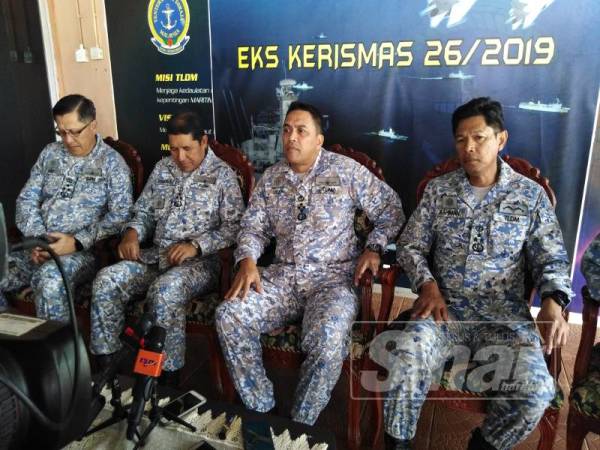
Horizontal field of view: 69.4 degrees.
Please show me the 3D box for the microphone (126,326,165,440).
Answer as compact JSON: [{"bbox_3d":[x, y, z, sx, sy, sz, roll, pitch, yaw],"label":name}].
[{"bbox_3d":[-0.373,0.373,1.035,0.060,0.255,0.060,9,-17,-4],"label":"microphone"}]

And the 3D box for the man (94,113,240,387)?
[{"bbox_3d":[-0.619,0.092,1.939,0.540,1.220,0.760,5,14,24],"label":"man"}]

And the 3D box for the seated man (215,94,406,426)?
[{"bbox_3d":[0.040,0.168,1.618,0.620,1.230,0.760,5,15,17],"label":"seated man"}]

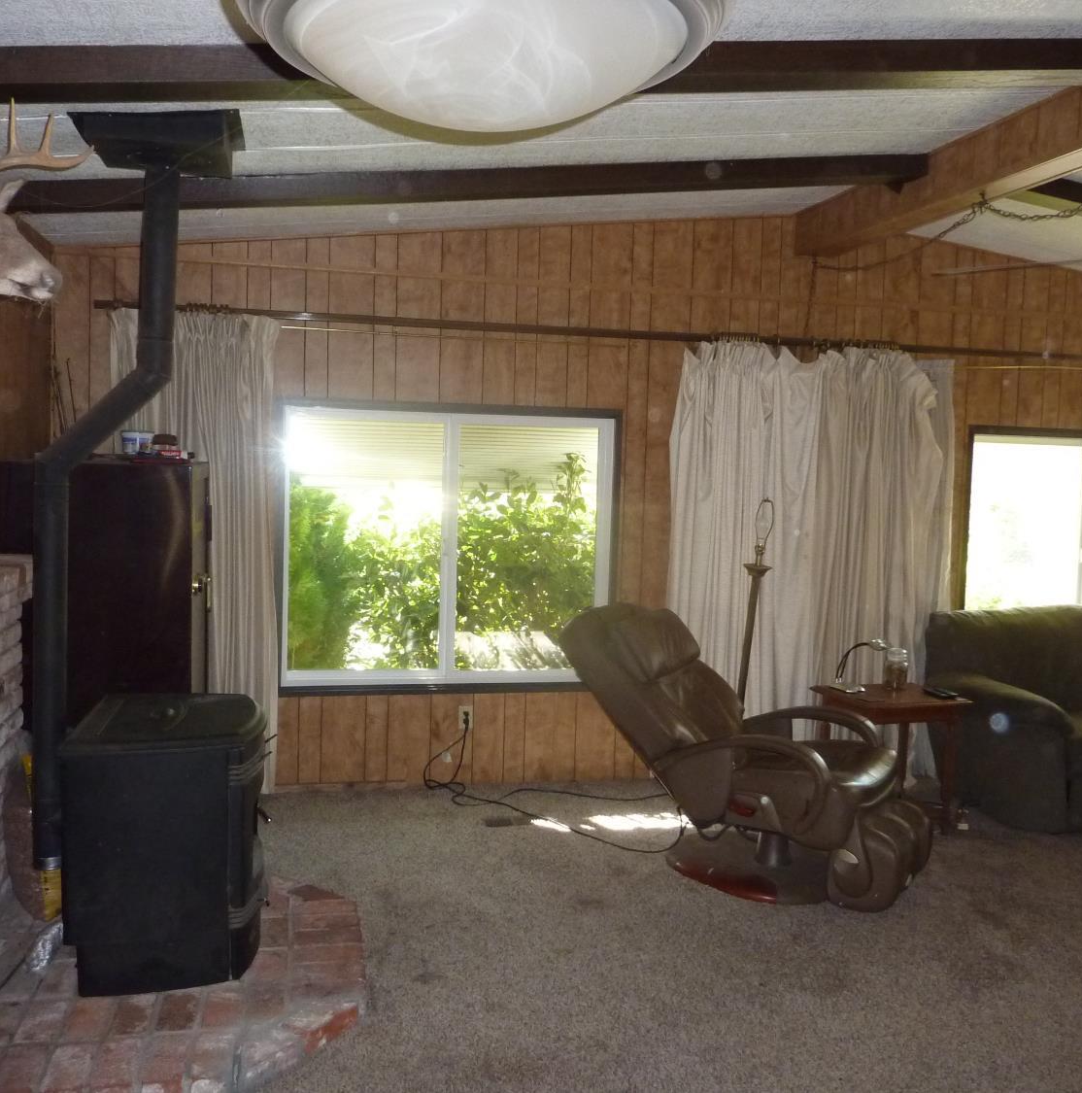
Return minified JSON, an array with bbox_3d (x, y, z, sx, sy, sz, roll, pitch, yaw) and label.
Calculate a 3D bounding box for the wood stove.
[{"bbox_3d":[-1.073,0.836,3.106,0.530,0.680,0.640,1,3,-15],"label":"wood stove"}]

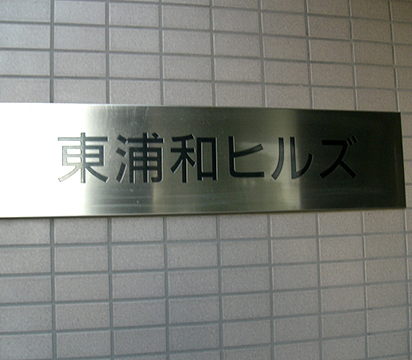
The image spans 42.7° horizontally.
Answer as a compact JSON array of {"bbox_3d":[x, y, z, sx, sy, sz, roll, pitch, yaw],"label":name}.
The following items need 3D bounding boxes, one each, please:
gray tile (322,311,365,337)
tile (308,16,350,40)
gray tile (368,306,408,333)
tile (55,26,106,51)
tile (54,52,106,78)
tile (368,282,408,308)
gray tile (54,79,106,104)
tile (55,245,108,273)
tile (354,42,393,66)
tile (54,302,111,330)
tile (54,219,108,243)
[{"bbox_3d":[0.266,0.281,1.033,0.095,0.045,0.010,-1,-5,-14],"label":"gray tile"},{"bbox_3d":[0.253,-0.312,1.078,0.095,0.045,0.008,0,-5,-13],"label":"tile"},{"bbox_3d":[0.363,0.278,1.054,0.095,0.045,0.009,-1,-5,-13],"label":"gray tile"},{"bbox_3d":[-0.230,-0.258,0.961,0.095,0.045,0.008,0,-5,-13],"label":"tile"},{"bbox_3d":[-0.229,-0.209,0.957,0.095,0.045,0.008,0,-5,-13],"label":"tile"},{"bbox_3d":[0.362,0.231,1.060,0.095,0.045,0.008,0,-5,-13],"label":"tile"},{"bbox_3d":[-0.228,-0.160,0.953,0.095,0.045,0.008,0,-5,-13],"label":"gray tile"},{"bbox_3d":[-0.220,0.139,0.929,0.095,0.045,0.008,0,-5,-13],"label":"tile"},{"bbox_3d":[0.350,-0.262,1.097,0.095,0.045,0.008,0,-5,-13],"label":"tile"},{"bbox_3d":[-0.217,0.236,0.919,0.095,0.045,0.010,-1,-5,-14],"label":"tile"},{"bbox_3d":[-0.221,0.089,0.930,0.095,0.045,0.008,0,-5,-13],"label":"tile"}]

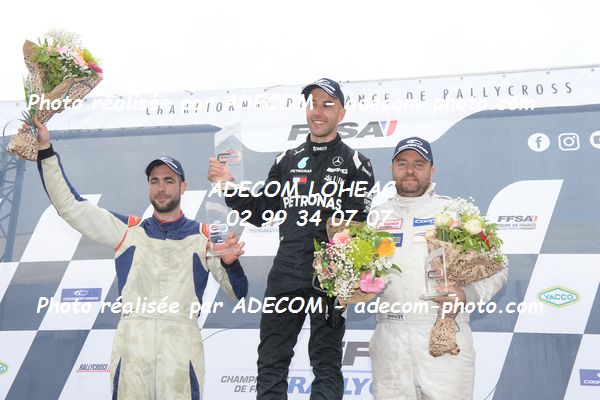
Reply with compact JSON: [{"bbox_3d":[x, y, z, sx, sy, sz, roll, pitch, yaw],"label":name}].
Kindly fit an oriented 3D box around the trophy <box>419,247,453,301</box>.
[{"bbox_3d":[0.507,0.273,2.970,0.115,0.197,0.060,-6,-6,6],"label":"trophy"}]

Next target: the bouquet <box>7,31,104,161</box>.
[{"bbox_3d":[-1.075,-0.447,3.420,0.370,0.570,0.330,23,6,-18],"label":"bouquet"}]

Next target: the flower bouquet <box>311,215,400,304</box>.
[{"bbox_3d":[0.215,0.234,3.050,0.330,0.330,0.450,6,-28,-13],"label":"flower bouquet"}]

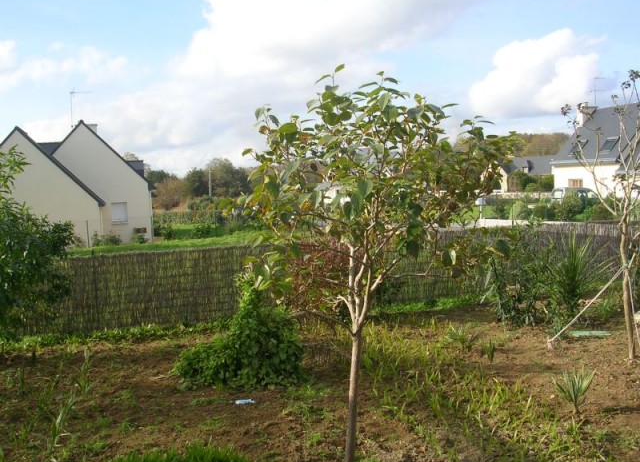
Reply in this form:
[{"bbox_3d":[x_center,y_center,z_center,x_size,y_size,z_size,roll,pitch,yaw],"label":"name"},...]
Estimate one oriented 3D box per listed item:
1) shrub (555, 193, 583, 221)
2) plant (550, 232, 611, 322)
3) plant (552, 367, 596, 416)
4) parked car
[{"bbox_3d":[12.733,-1.153,36.000,1.420,1.550,1.350,0,4,19],"label":"shrub"},{"bbox_3d":[4.672,0.834,12.600,1.080,1.600,1.050,0,4,20],"label":"plant"},{"bbox_3d":[2.760,1.748,7.650,0.450,0.500,0.430,0,4,20],"label":"plant"},{"bbox_3d":[19.760,-2.376,53.500,4.150,1.800,1.720,-2,3,-16],"label":"parked car"}]

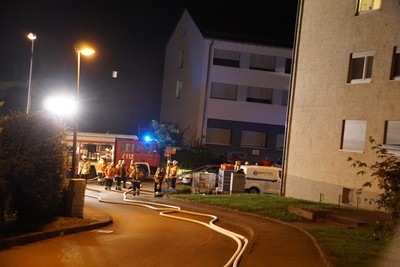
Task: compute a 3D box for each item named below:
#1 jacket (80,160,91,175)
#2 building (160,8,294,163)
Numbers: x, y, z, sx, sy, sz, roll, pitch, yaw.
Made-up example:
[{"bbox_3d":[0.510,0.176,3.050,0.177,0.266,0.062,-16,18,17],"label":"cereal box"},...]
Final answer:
[{"bbox_3d":[-6.811,2.034,44.300,0.600,0.800,0.400,5,0,-30],"label":"jacket"},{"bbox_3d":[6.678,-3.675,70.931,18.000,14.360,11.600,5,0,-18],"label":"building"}]

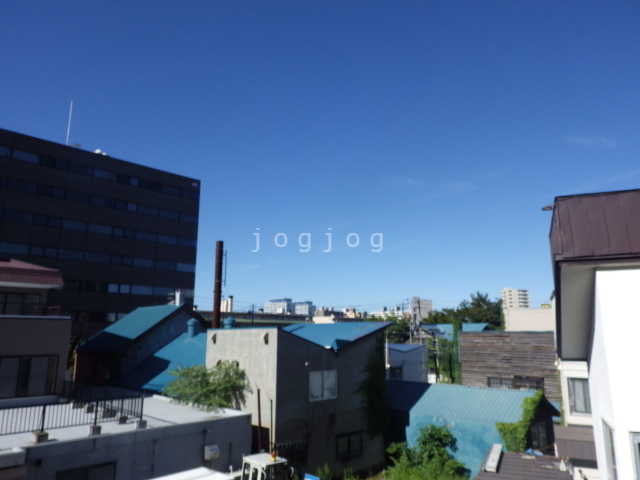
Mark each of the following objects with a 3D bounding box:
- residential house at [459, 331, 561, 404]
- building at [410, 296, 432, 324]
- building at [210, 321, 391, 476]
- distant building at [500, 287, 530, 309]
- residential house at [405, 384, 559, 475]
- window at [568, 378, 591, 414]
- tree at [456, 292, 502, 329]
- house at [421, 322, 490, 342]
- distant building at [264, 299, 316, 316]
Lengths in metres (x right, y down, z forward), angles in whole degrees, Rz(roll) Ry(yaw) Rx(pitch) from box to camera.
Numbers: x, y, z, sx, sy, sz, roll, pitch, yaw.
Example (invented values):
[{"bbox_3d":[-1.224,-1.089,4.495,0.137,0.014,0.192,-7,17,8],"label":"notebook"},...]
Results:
[{"bbox_3d":[12.764,8.627,27.564,6.200,6.400,6.000,-10,-15,41],"label":"residential house"},{"bbox_3d":[61.237,48.497,280.965,11.000,26.311,10.000,-6,-13,29],"label":"building"},{"bbox_3d":[-1.056,7.331,22.109,6.950,6.741,5.600,11,-15,-42],"label":"building"},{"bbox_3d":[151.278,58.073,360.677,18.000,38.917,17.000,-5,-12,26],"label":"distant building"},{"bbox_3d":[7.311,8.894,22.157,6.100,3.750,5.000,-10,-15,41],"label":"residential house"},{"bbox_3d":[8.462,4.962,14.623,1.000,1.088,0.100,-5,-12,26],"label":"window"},{"bbox_3d":[23.653,13.909,68.622,6.100,11.960,6.000,-4,-12,20],"label":"tree"},{"bbox_3d":[14.625,12.593,49.510,7.200,7.100,6.000,-10,-15,41],"label":"house"},{"bbox_3d":[-37.927,98.714,592.054,36.000,47.151,54.000,11,-15,-43],"label":"distant building"}]

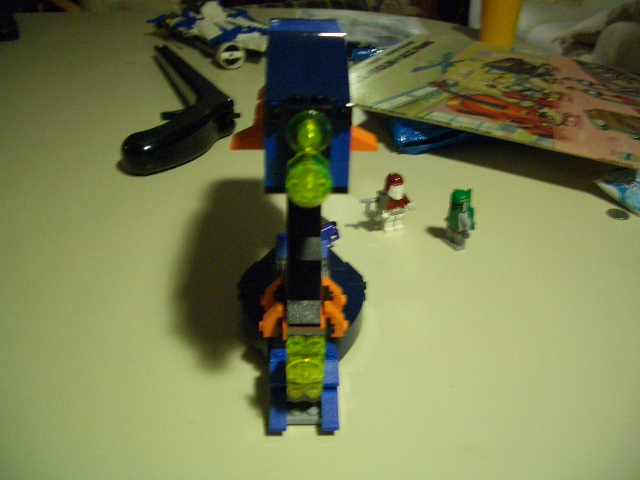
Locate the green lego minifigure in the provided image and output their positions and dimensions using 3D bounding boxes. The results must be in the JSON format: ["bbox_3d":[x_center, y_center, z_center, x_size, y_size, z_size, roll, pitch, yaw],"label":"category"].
[{"bbox_3d":[0.094,-0.015,0.437,0.021,0.043,0.022,-14,33,-23],"label":"green lego minifigure"}]

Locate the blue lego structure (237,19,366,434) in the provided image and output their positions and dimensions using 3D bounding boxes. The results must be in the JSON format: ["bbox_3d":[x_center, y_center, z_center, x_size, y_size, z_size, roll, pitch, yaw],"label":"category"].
[{"bbox_3d":[-0.008,-0.015,0.315,0.074,0.166,0.152,-1,30,-1],"label":"blue lego structure"}]

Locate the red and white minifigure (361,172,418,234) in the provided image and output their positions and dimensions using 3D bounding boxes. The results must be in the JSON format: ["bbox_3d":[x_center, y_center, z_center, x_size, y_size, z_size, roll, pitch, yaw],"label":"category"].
[{"bbox_3d":[0.048,-0.026,0.456,0.035,0.042,0.023,-13,32,-21],"label":"red and white minifigure"}]

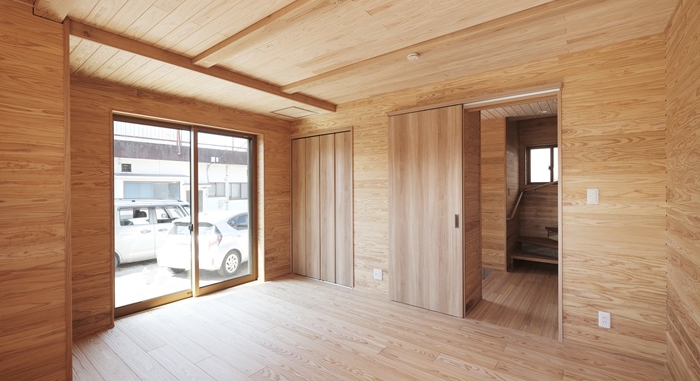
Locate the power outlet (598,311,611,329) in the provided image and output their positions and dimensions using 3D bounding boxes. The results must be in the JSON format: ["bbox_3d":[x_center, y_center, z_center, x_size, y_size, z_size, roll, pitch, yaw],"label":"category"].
[{"bbox_3d":[2.003,1.015,2.292,0.070,0.119,0.010,0,1,36],"label":"power outlet"}]

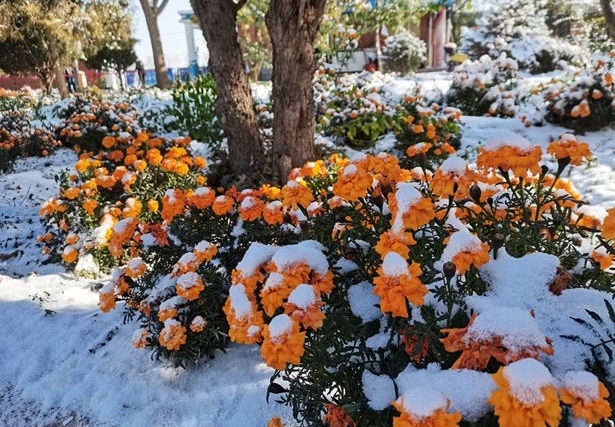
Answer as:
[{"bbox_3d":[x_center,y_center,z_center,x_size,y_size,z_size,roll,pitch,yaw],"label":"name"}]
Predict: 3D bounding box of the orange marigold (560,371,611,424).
[{"bbox_3d":[0.295,0.195,0.490,0.051,0.049,0.047,10,21,34],"label":"orange marigold"}]

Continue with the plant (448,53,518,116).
[{"bbox_3d":[1.705,-1.247,4.500,0.680,0.550,0.600,5,18,20],"label":"plant"}]

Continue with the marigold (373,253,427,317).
[{"bbox_3d":[0.116,0.090,0.580,0.066,0.071,0.060,2,18,12],"label":"marigold"}]

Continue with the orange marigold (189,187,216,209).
[{"bbox_3d":[-0.273,-0.039,1.200,0.067,0.054,0.067,-1,17,0],"label":"orange marigold"}]

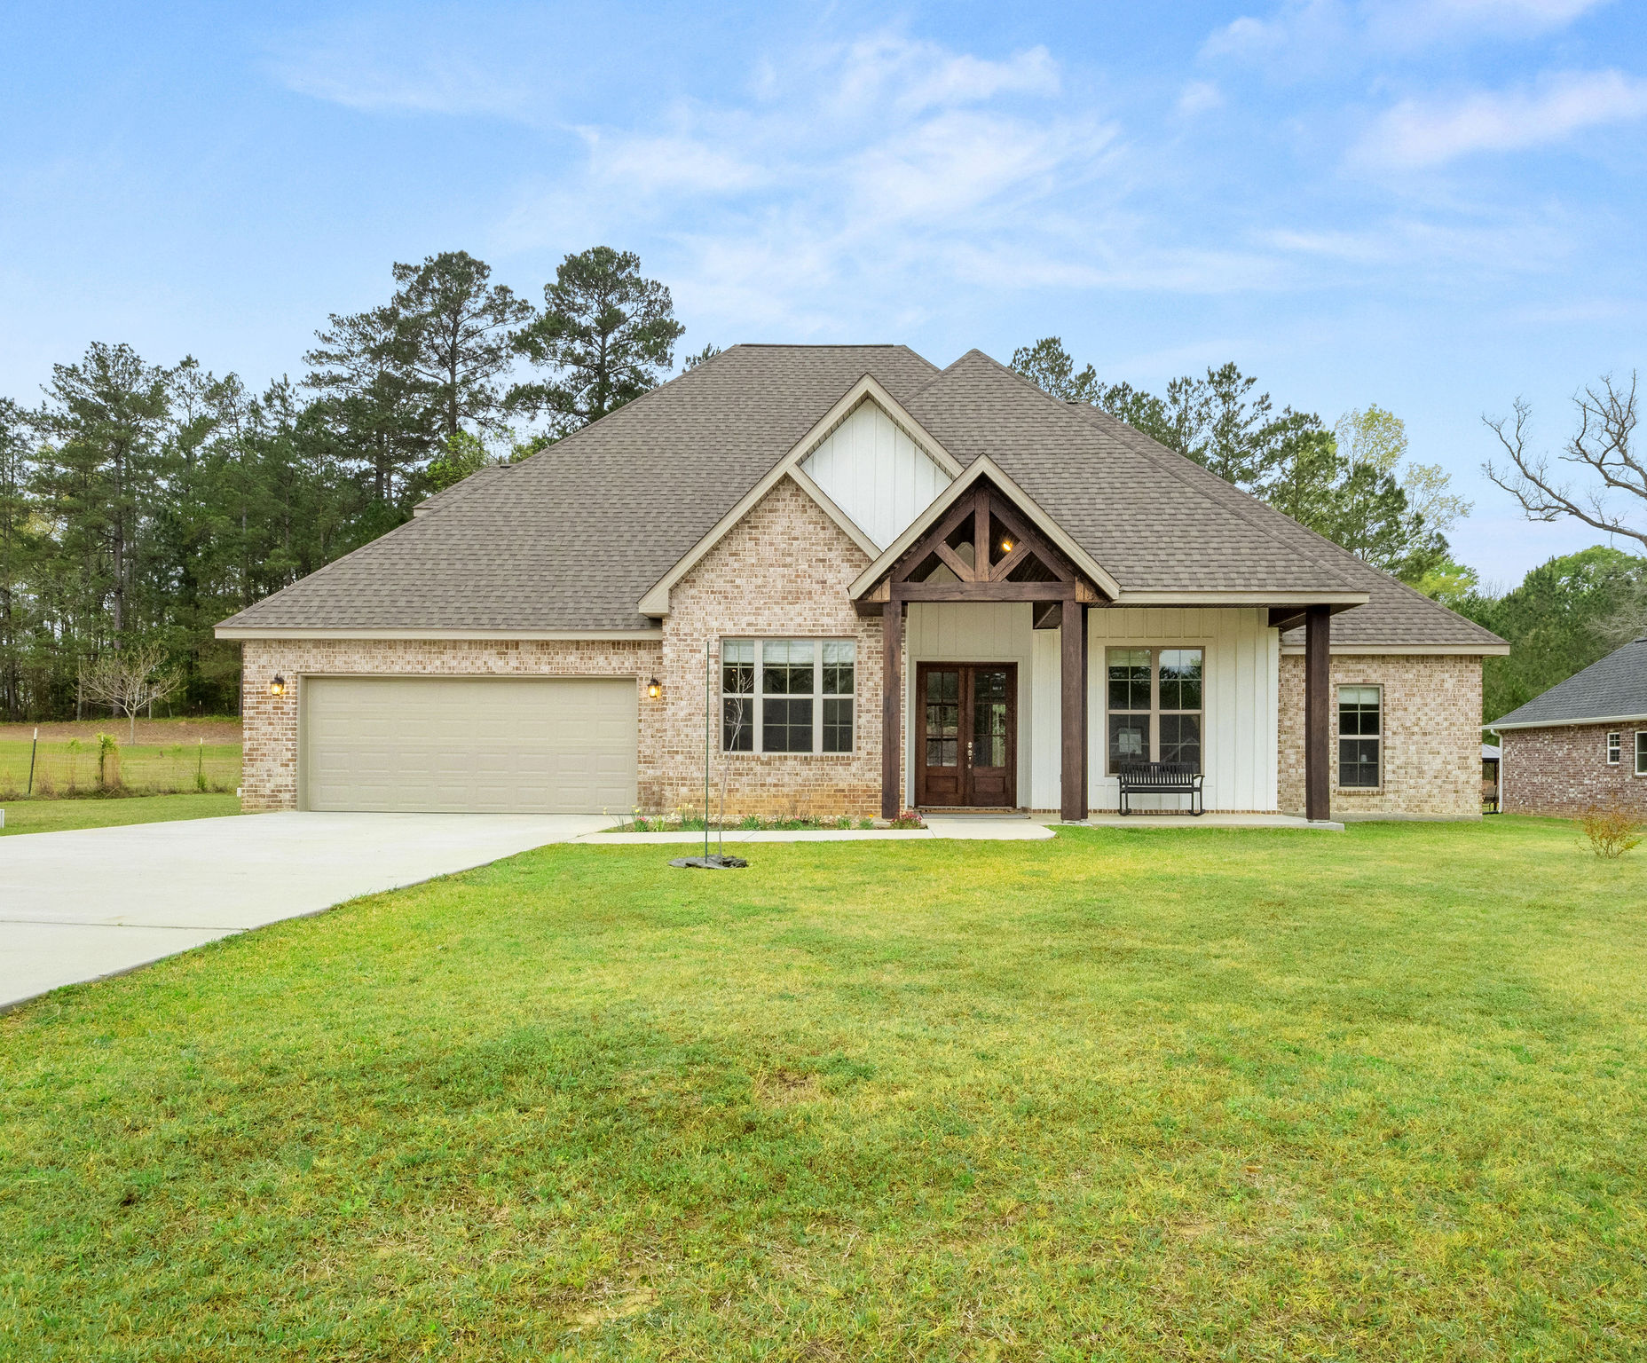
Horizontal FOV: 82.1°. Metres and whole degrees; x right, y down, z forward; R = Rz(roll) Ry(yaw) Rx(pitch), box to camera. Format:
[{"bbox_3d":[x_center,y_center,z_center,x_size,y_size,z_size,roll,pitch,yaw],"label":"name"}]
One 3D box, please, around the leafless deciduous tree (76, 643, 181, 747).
[{"bbox_3d":[-28.260,0.520,38.500,3.600,4.100,3.600,0,-2,0],"label":"leafless deciduous tree"}]

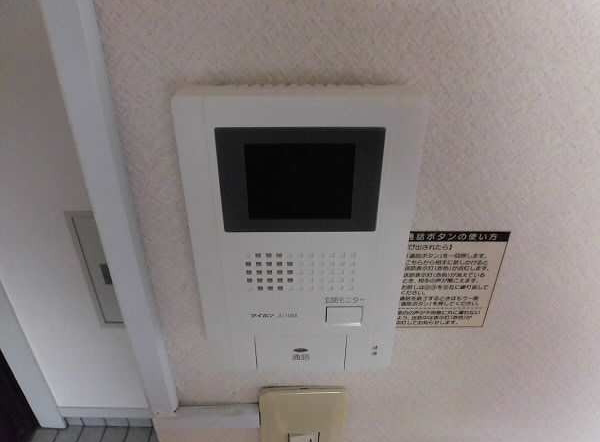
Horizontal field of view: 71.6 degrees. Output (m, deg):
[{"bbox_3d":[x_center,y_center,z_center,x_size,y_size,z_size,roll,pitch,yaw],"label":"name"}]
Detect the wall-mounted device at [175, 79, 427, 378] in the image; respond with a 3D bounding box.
[{"bbox_3d":[0.000,0.014,0.240,0.113,0.174,0.028,0,29,0],"label":"wall-mounted device"}]

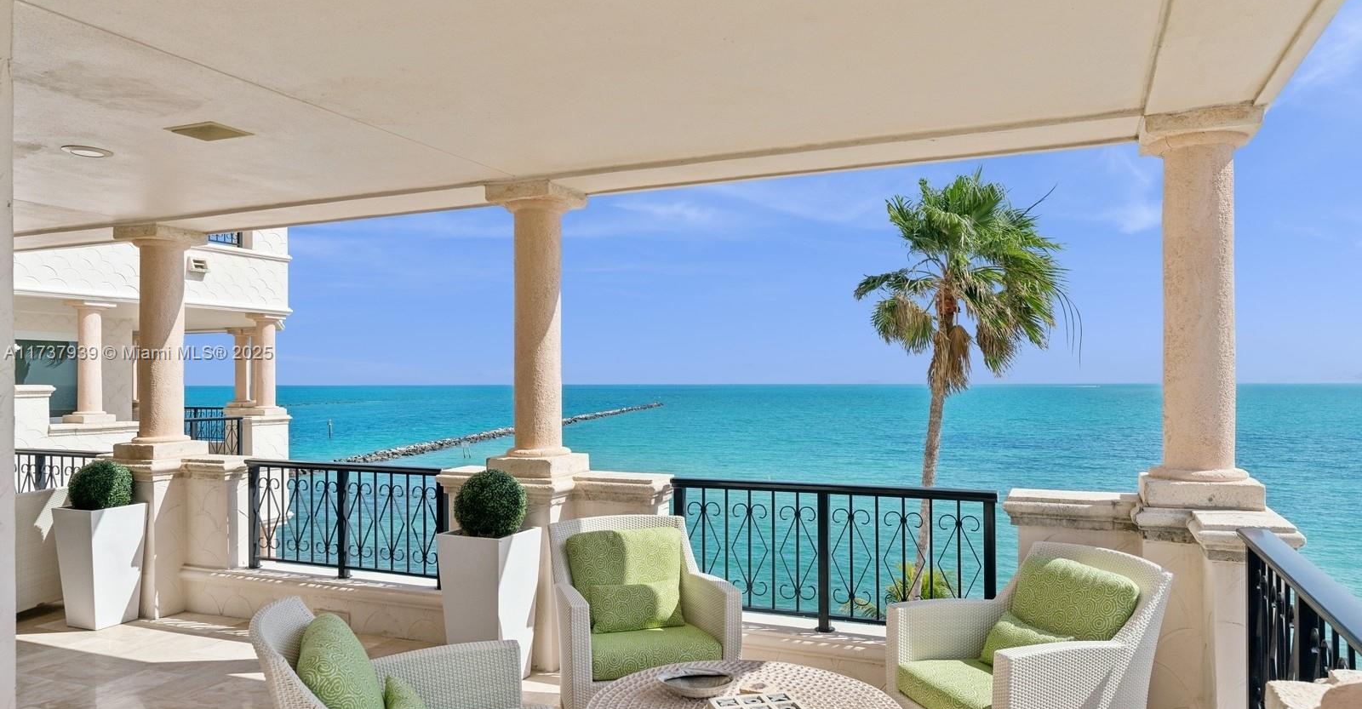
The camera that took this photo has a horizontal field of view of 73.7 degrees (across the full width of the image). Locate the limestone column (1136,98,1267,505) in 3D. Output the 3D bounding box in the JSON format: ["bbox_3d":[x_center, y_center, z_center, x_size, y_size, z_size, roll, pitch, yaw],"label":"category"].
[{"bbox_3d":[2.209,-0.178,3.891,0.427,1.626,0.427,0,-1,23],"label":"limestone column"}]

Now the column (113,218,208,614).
[{"bbox_3d":[-3.721,0.441,6.502,0.442,2.702,0.442,0,-1,23],"label":"column"}]

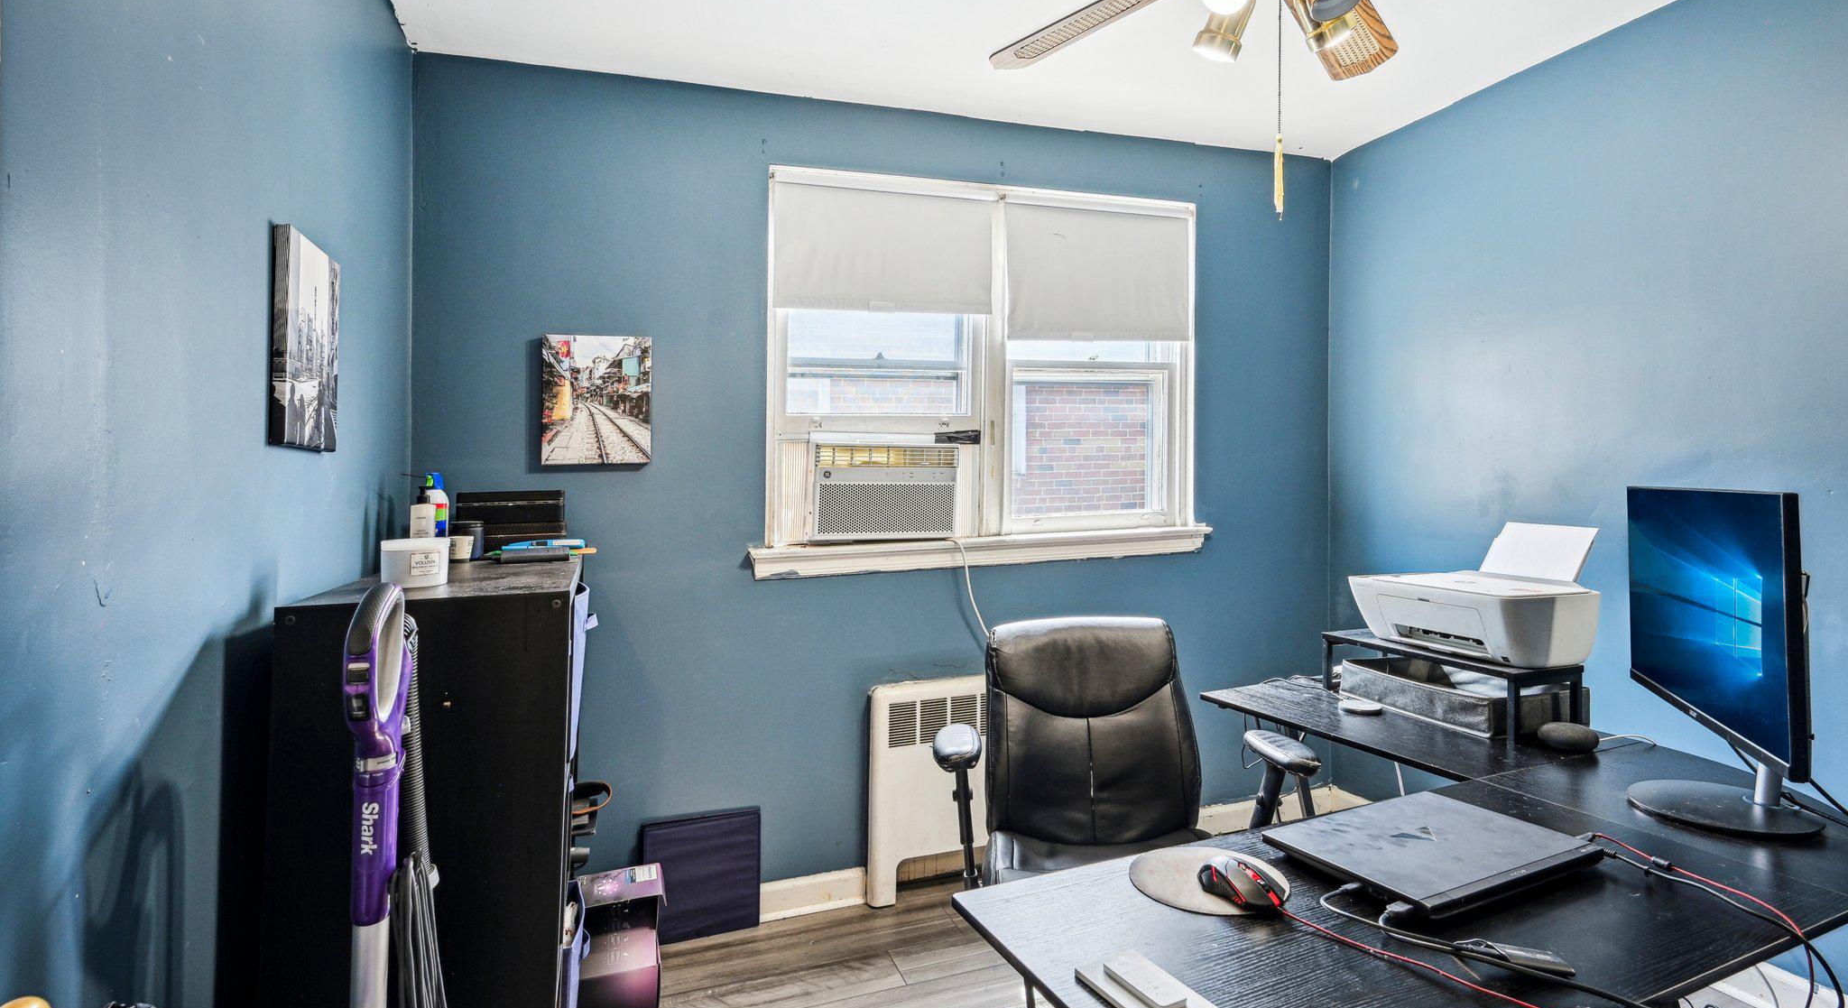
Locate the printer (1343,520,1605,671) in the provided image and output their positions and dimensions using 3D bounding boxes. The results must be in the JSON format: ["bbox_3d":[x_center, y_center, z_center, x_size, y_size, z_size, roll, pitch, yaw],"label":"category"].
[{"bbox_3d":[1.353,0.199,2.034,0.350,0.295,0.425,-1,2,-19],"label":"printer"}]

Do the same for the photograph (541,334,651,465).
[{"bbox_3d":[-0.896,-0.284,2.260,0.277,0.352,0.026,-1,2,-19],"label":"photograph"}]

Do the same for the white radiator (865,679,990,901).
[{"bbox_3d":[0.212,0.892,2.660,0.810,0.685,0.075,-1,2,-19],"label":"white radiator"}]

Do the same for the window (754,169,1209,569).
[{"bbox_3d":[0.244,-0.409,2.644,1.550,1.190,0.120,-1,2,-19],"label":"window"}]

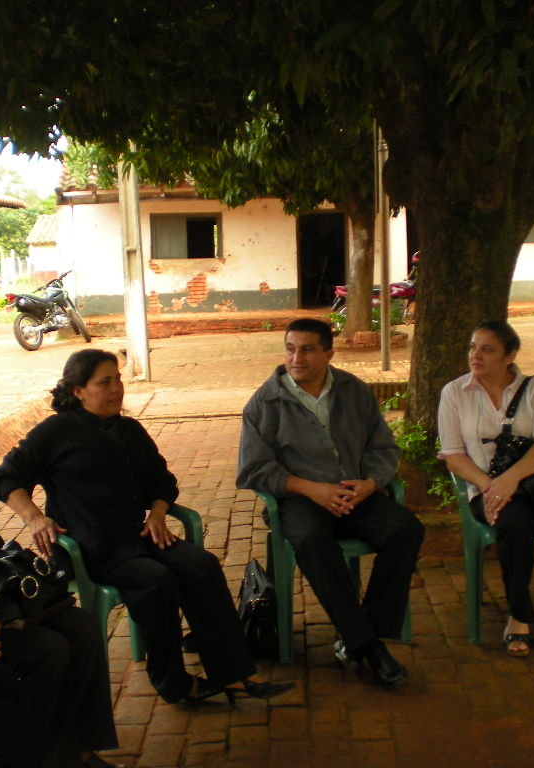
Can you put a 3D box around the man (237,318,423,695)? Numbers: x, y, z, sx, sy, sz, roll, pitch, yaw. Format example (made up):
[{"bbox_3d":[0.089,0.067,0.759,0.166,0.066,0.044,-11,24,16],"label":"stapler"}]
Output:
[{"bbox_3d":[0.271,0.418,4.361,0.640,1.280,0.860,-3,7,-16],"label":"man"}]

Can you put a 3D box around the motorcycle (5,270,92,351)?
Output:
[{"bbox_3d":[-3.413,-1.166,17.927,0.760,1.160,1.950,2,8,28],"label":"motorcycle"}]

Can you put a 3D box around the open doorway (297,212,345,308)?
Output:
[{"bbox_3d":[1.130,-2.591,23.462,0.980,2.010,0.220,-1,7,1],"label":"open doorway"}]

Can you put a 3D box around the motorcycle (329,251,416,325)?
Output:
[{"bbox_3d":[2.059,-1.549,19.259,2.000,1.250,0.750,-2,7,0],"label":"motorcycle"}]

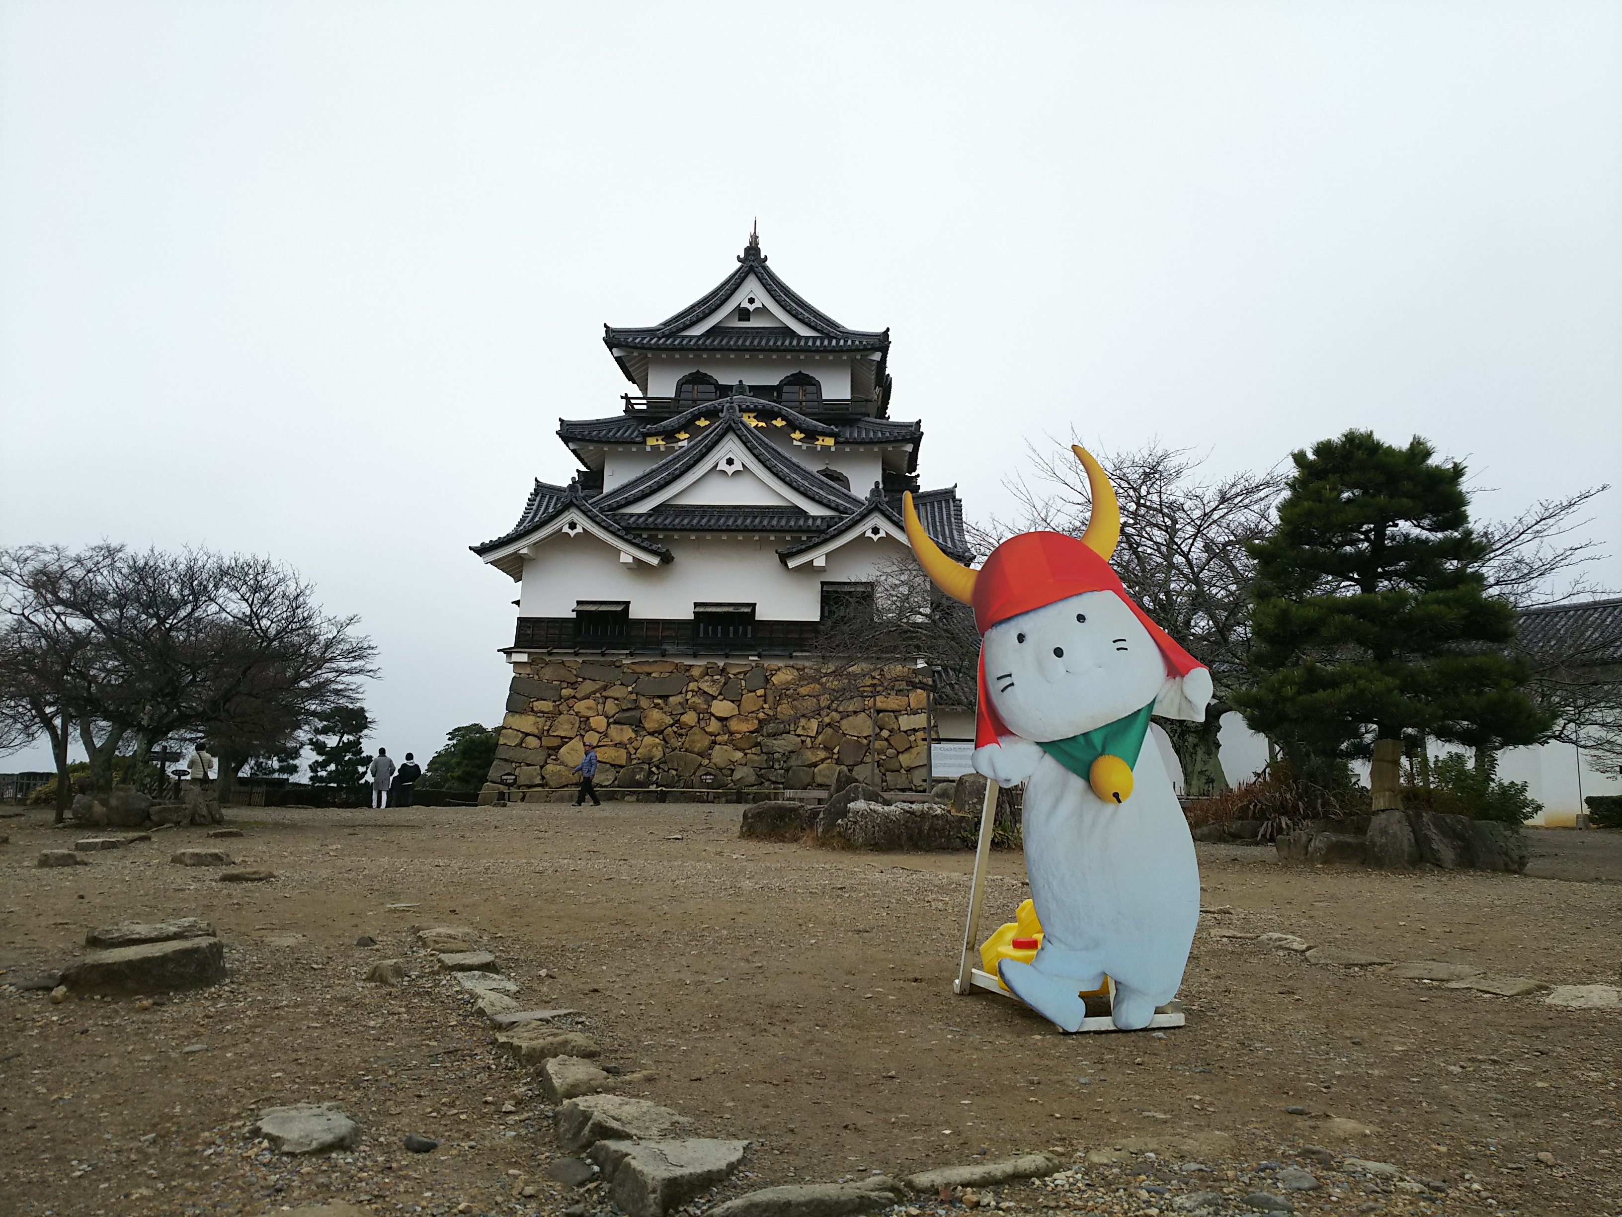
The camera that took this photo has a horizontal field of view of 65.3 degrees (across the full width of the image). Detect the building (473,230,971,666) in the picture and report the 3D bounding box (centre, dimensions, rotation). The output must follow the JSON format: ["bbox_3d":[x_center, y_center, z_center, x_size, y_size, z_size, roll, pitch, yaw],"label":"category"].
[{"bbox_3d":[-2.270,-5.159,47.431,15.000,15.800,18.500,1,-8,3],"label":"building"}]

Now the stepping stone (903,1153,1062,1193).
[{"bbox_3d":[0.326,1.050,2.355,0.300,0.050,0.090,3,-8,-17],"label":"stepping stone"}]

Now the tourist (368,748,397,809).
[{"bbox_3d":[-11.384,4.452,33.697,0.620,1.680,0.420,1,-7,0],"label":"tourist"}]

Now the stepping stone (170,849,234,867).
[{"bbox_3d":[-4.898,2.004,10.144,0.480,0.120,0.360,4,-9,-25],"label":"stepping stone"}]

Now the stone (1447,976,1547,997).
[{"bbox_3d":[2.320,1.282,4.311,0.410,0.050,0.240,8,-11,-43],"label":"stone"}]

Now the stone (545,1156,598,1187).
[{"bbox_3d":[-0.425,0.992,2.245,0.085,0.040,0.100,6,-9,-32],"label":"stone"}]

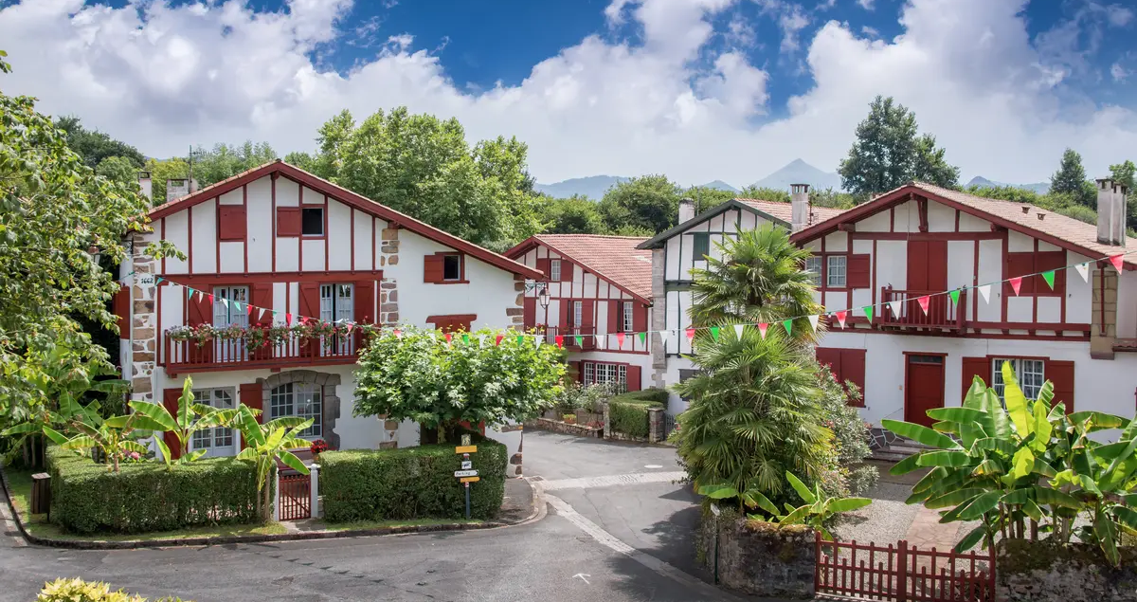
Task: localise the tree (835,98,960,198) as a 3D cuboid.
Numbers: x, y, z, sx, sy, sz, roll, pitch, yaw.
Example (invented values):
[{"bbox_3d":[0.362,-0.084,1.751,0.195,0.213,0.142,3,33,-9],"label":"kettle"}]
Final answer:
[{"bbox_3d":[20.074,-4.633,61.867,7.321,15.672,6.955,0,2,0],"label":"tree"}]

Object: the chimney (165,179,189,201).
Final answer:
[{"bbox_3d":[-10.418,-2.720,26.964,0.589,1.100,0.550,-1,2,-22],"label":"chimney"}]

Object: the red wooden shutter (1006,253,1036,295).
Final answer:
[{"bbox_3d":[10.886,-0.649,24.299,0.589,1.025,0.060,2,3,33],"label":"red wooden shutter"}]

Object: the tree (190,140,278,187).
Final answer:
[{"bbox_3d":[-18.983,-2.892,57.933,5.519,12.497,5.519,0,2,0],"label":"tree"}]

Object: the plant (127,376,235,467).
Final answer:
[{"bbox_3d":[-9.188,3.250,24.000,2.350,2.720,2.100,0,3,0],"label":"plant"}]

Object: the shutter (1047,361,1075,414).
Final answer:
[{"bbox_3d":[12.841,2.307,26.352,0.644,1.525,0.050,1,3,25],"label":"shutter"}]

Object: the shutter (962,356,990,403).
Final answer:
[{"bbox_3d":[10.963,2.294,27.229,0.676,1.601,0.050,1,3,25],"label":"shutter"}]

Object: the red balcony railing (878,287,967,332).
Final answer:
[{"bbox_3d":[8.873,0.178,25.266,1.903,0.996,0.620,2,3,33],"label":"red balcony railing"}]

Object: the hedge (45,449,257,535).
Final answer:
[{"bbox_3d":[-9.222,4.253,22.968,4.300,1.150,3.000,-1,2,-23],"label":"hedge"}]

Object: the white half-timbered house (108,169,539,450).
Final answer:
[{"bbox_3d":[-7.347,0.525,29.292,9.896,8.048,11.500,-1,2,-22],"label":"white half-timbered house"}]

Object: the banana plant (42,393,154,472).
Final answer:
[{"bbox_3d":[-10.255,3.346,22.054,2.315,2.571,2.100,-1,2,-22],"label":"banana plant"}]

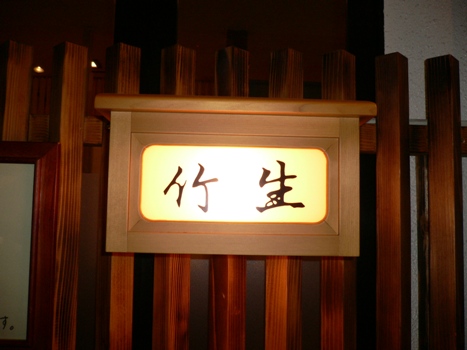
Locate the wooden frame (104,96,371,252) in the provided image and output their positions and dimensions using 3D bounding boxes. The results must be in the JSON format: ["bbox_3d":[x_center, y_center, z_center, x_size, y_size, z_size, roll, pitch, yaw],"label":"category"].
[{"bbox_3d":[0.003,0.007,0.921,0.514,0.284,0.139,1,-4,-1],"label":"wooden frame"}]

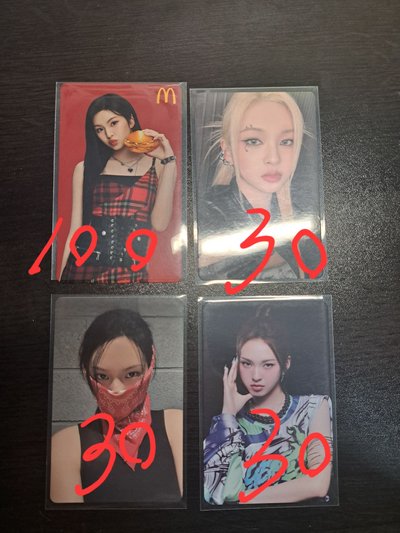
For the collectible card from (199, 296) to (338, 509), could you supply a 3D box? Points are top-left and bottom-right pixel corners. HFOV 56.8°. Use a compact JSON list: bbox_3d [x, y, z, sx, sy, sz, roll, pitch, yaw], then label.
[{"bbox_3d":[0.029,0.058,0.160,0.059,0.001,0.089,-1,87,-2],"label":"collectible card"}]

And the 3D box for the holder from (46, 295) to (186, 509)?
[{"bbox_3d":[-0.035,0.057,0.159,0.059,0.001,0.089,0,87,-2],"label":"holder"}]

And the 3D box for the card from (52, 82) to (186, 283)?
[{"bbox_3d":[-0.035,-0.038,0.164,0.059,0.001,0.089,0,87,-2],"label":"card"}]

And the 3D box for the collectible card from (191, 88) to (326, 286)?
[{"bbox_3d":[0.026,-0.037,0.166,0.059,0.001,0.089,-2,87,-2],"label":"collectible card"}]

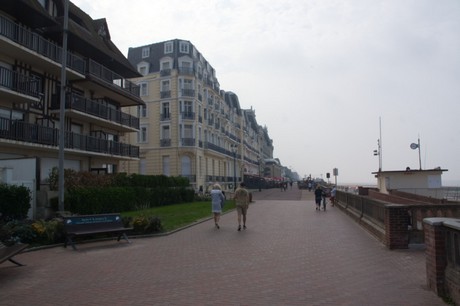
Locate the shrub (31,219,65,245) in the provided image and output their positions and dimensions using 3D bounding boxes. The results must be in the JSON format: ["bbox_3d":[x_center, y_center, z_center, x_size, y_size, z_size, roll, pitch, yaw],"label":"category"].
[{"bbox_3d":[-5.337,2.266,10.101,0.750,0.700,0.880,-5,-7,41],"label":"shrub"}]

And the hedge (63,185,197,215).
[{"bbox_3d":[-6.233,3.345,25.904,1.100,1.500,15.130,-3,-6,17],"label":"hedge"}]

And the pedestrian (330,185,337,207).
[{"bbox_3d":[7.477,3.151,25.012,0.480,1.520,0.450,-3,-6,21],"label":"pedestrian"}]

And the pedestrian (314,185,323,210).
[{"bbox_3d":[5.504,2.768,21.562,0.500,1.640,0.400,-2,-5,13],"label":"pedestrian"}]

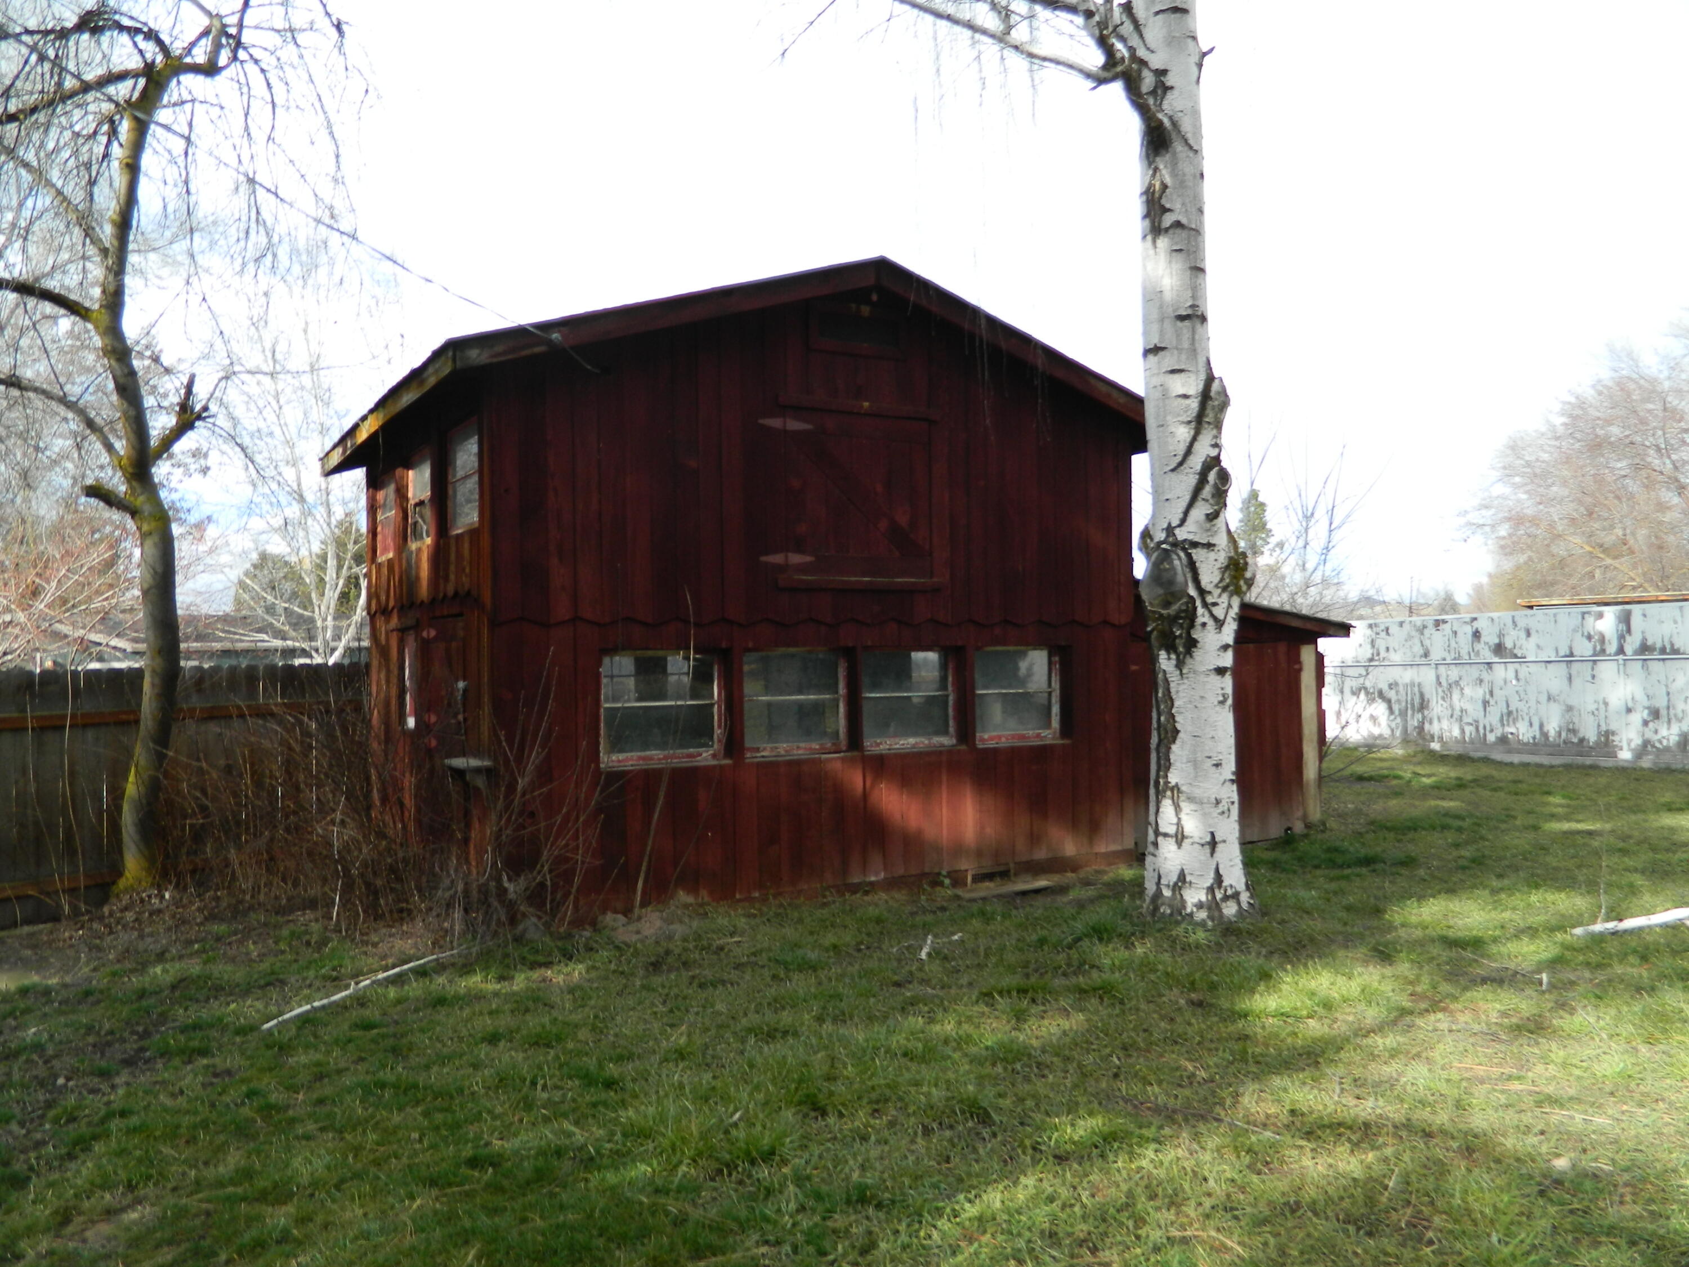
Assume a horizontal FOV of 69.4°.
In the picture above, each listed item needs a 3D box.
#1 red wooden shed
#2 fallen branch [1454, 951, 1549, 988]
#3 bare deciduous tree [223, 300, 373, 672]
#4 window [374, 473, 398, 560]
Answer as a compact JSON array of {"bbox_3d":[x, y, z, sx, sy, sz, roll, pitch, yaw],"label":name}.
[{"bbox_3d":[-0.018,-0.387,11.200,8.181,4.399,4.937,0,-1,-31],"label":"red wooden shed"},{"bbox_3d":[3.332,1.673,6.202,0.130,0.080,0.706,0,-1,-8],"label":"fallen branch"},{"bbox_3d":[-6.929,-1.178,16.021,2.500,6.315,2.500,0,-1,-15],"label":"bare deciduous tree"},{"bbox_3d":[-3.868,-0.991,10.360,0.090,0.760,0.870,0,-1,-31],"label":"window"}]

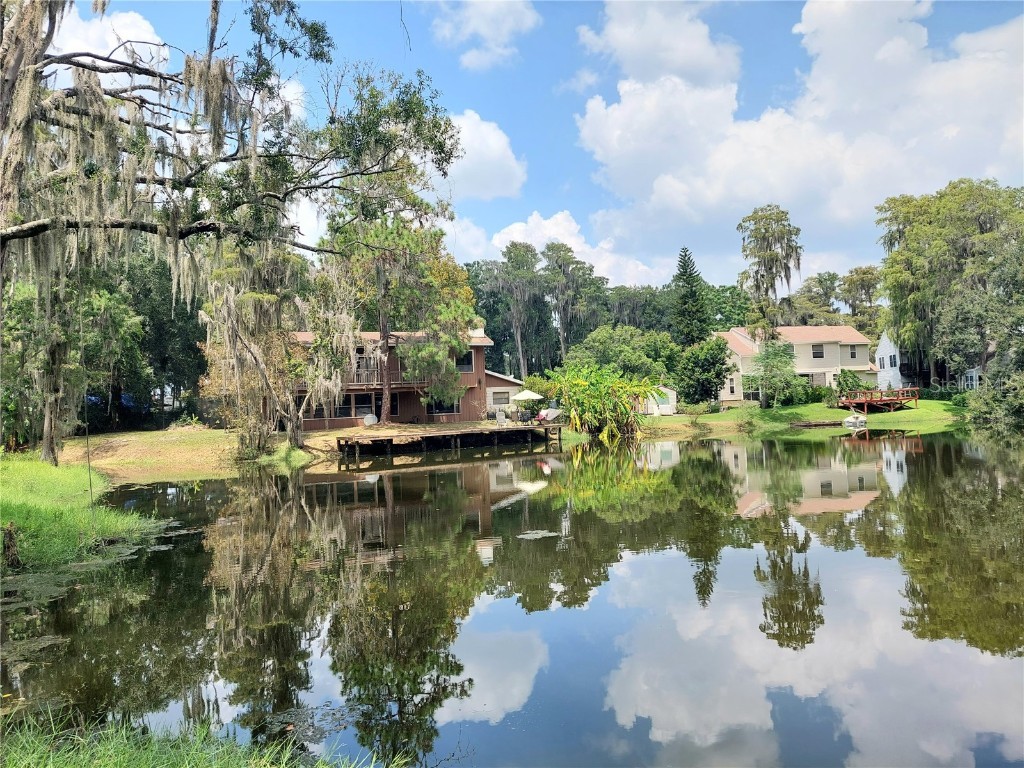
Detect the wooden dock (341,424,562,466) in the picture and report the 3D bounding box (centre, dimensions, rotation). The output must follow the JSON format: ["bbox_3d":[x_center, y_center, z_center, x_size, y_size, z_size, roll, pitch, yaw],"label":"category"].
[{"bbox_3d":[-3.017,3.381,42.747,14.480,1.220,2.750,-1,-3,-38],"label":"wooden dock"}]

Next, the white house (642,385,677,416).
[{"bbox_3d":[13.709,1.583,65.061,2.860,2.690,3.060,-3,-2,3],"label":"white house"}]

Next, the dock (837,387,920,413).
[{"bbox_3d":[29.504,1.490,57.136,4.490,1.880,3.570,-2,-2,-9],"label":"dock"}]

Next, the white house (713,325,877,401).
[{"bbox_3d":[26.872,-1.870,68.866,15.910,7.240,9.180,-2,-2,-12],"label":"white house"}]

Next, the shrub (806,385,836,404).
[{"bbox_3d":[26.509,0.948,61.208,2.390,1.710,2.040,-3,-2,0],"label":"shrub"}]

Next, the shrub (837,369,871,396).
[{"bbox_3d":[30.864,-0.045,64.168,2.860,2.610,2.350,-3,-2,0],"label":"shrub"}]

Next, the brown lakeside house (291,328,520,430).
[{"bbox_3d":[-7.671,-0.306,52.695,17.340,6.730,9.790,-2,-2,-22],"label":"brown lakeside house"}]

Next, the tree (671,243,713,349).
[{"bbox_3d":[16.376,-5.163,65.355,4.080,14.480,4.080,-3,-2,0],"label":"tree"}]

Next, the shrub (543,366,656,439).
[{"bbox_3d":[6.351,1.348,50.380,7.650,5.300,5.300,-3,-2,0],"label":"shrub"}]

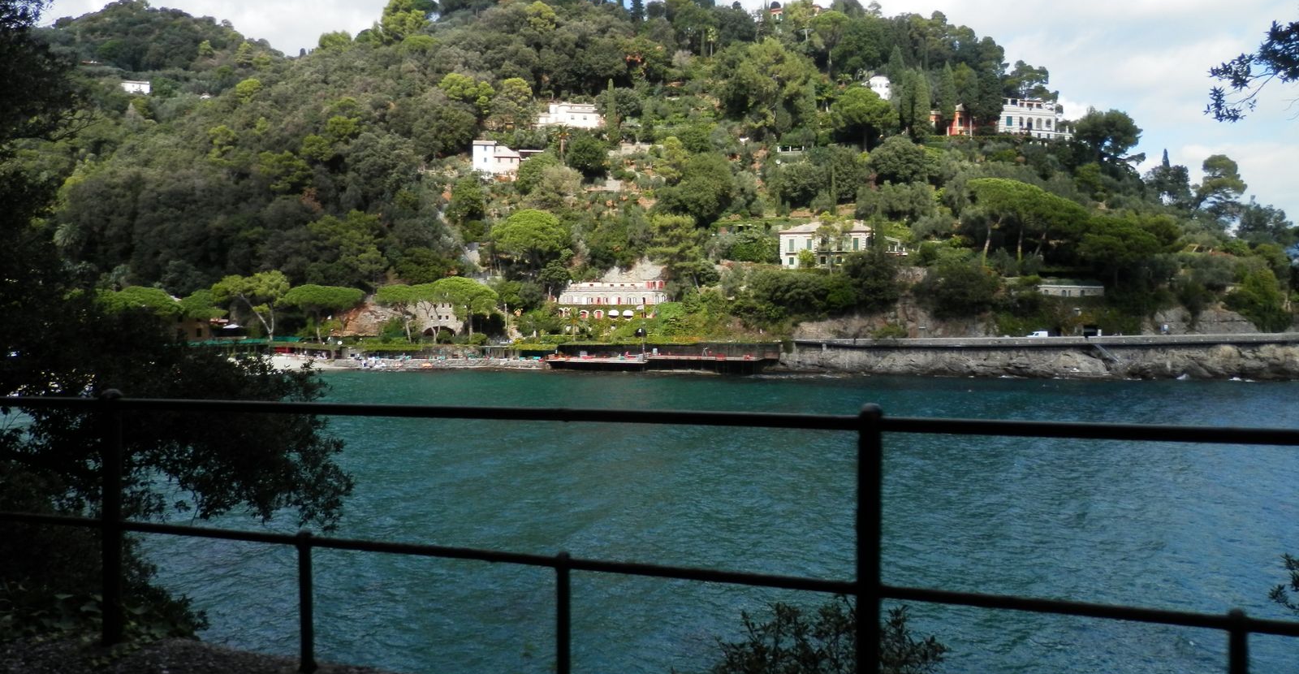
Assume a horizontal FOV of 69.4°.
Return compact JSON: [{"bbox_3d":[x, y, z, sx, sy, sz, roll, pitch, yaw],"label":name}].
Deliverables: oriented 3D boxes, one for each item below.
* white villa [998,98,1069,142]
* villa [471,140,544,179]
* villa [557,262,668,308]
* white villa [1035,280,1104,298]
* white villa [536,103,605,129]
[{"bbox_3d":[105.360,-59.870,258.000,16.000,10.500,10.000,0,2,-12],"label":"white villa"},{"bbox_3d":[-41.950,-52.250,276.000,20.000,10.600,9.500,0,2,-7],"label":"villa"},{"bbox_3d":[-9.000,-10.480,228.000,24.500,10.500,10.500,0,2,13],"label":"villa"},{"bbox_3d":[92.140,-10.310,205.000,13.300,3.600,5.500,0,2,13],"label":"white villa"},{"bbox_3d":[-27.000,-74.990,318.000,22.500,8.000,10.000,0,2,-5],"label":"white villa"}]

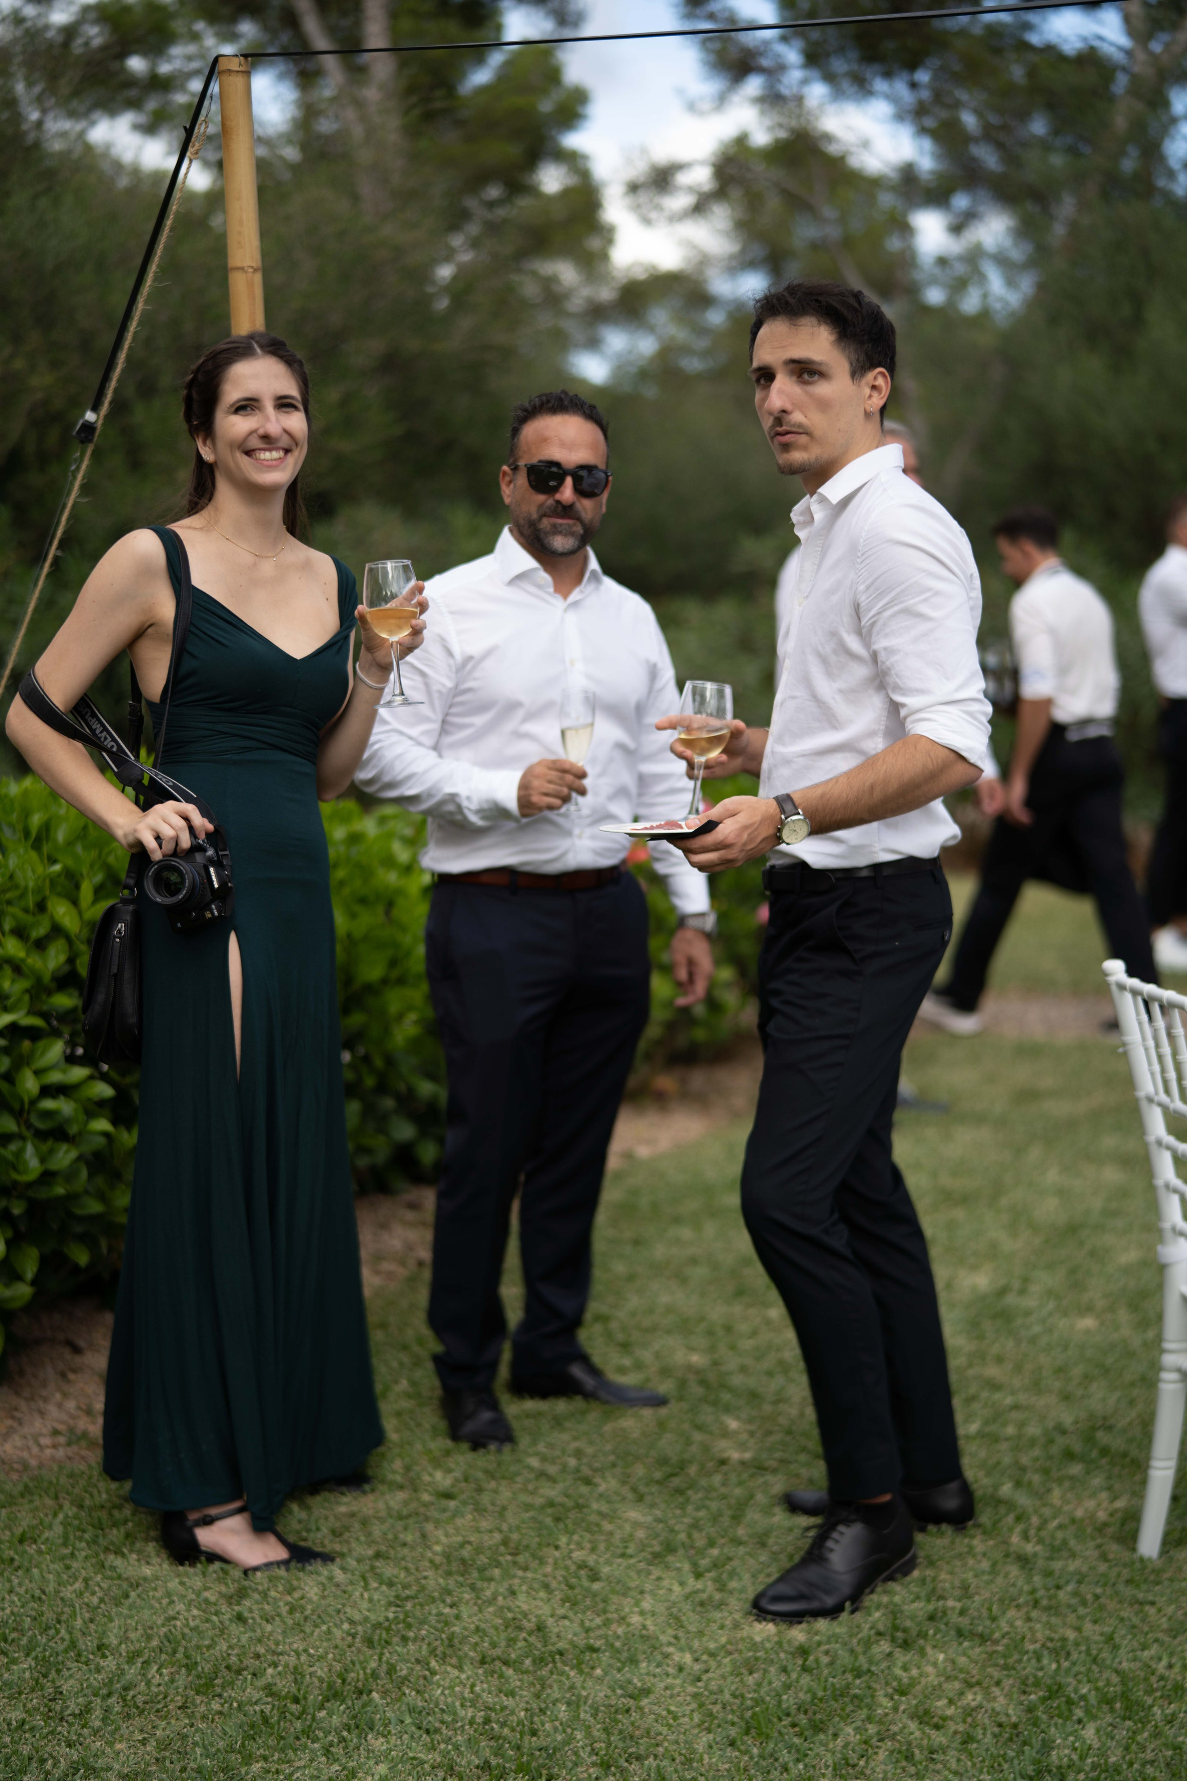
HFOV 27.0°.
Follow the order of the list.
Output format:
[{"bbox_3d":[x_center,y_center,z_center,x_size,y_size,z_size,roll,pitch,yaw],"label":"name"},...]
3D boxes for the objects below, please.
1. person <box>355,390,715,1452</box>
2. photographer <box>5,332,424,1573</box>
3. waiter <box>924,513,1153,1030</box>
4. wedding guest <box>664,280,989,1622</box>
[{"bbox_3d":[-0.092,0.041,4.098,0.580,1.698,0.420,-3,7,-20],"label":"person"},{"bbox_3d":[-0.545,0.078,3.602,0.580,1.740,0.460,-5,8,-37],"label":"photographer"},{"bbox_3d":[1.443,-0.385,7.965,0.720,1.681,0.500,4,7,34],"label":"waiter"},{"bbox_3d":[0.328,0.068,3.429,0.460,1.780,0.500,-3,6,-18],"label":"wedding guest"}]

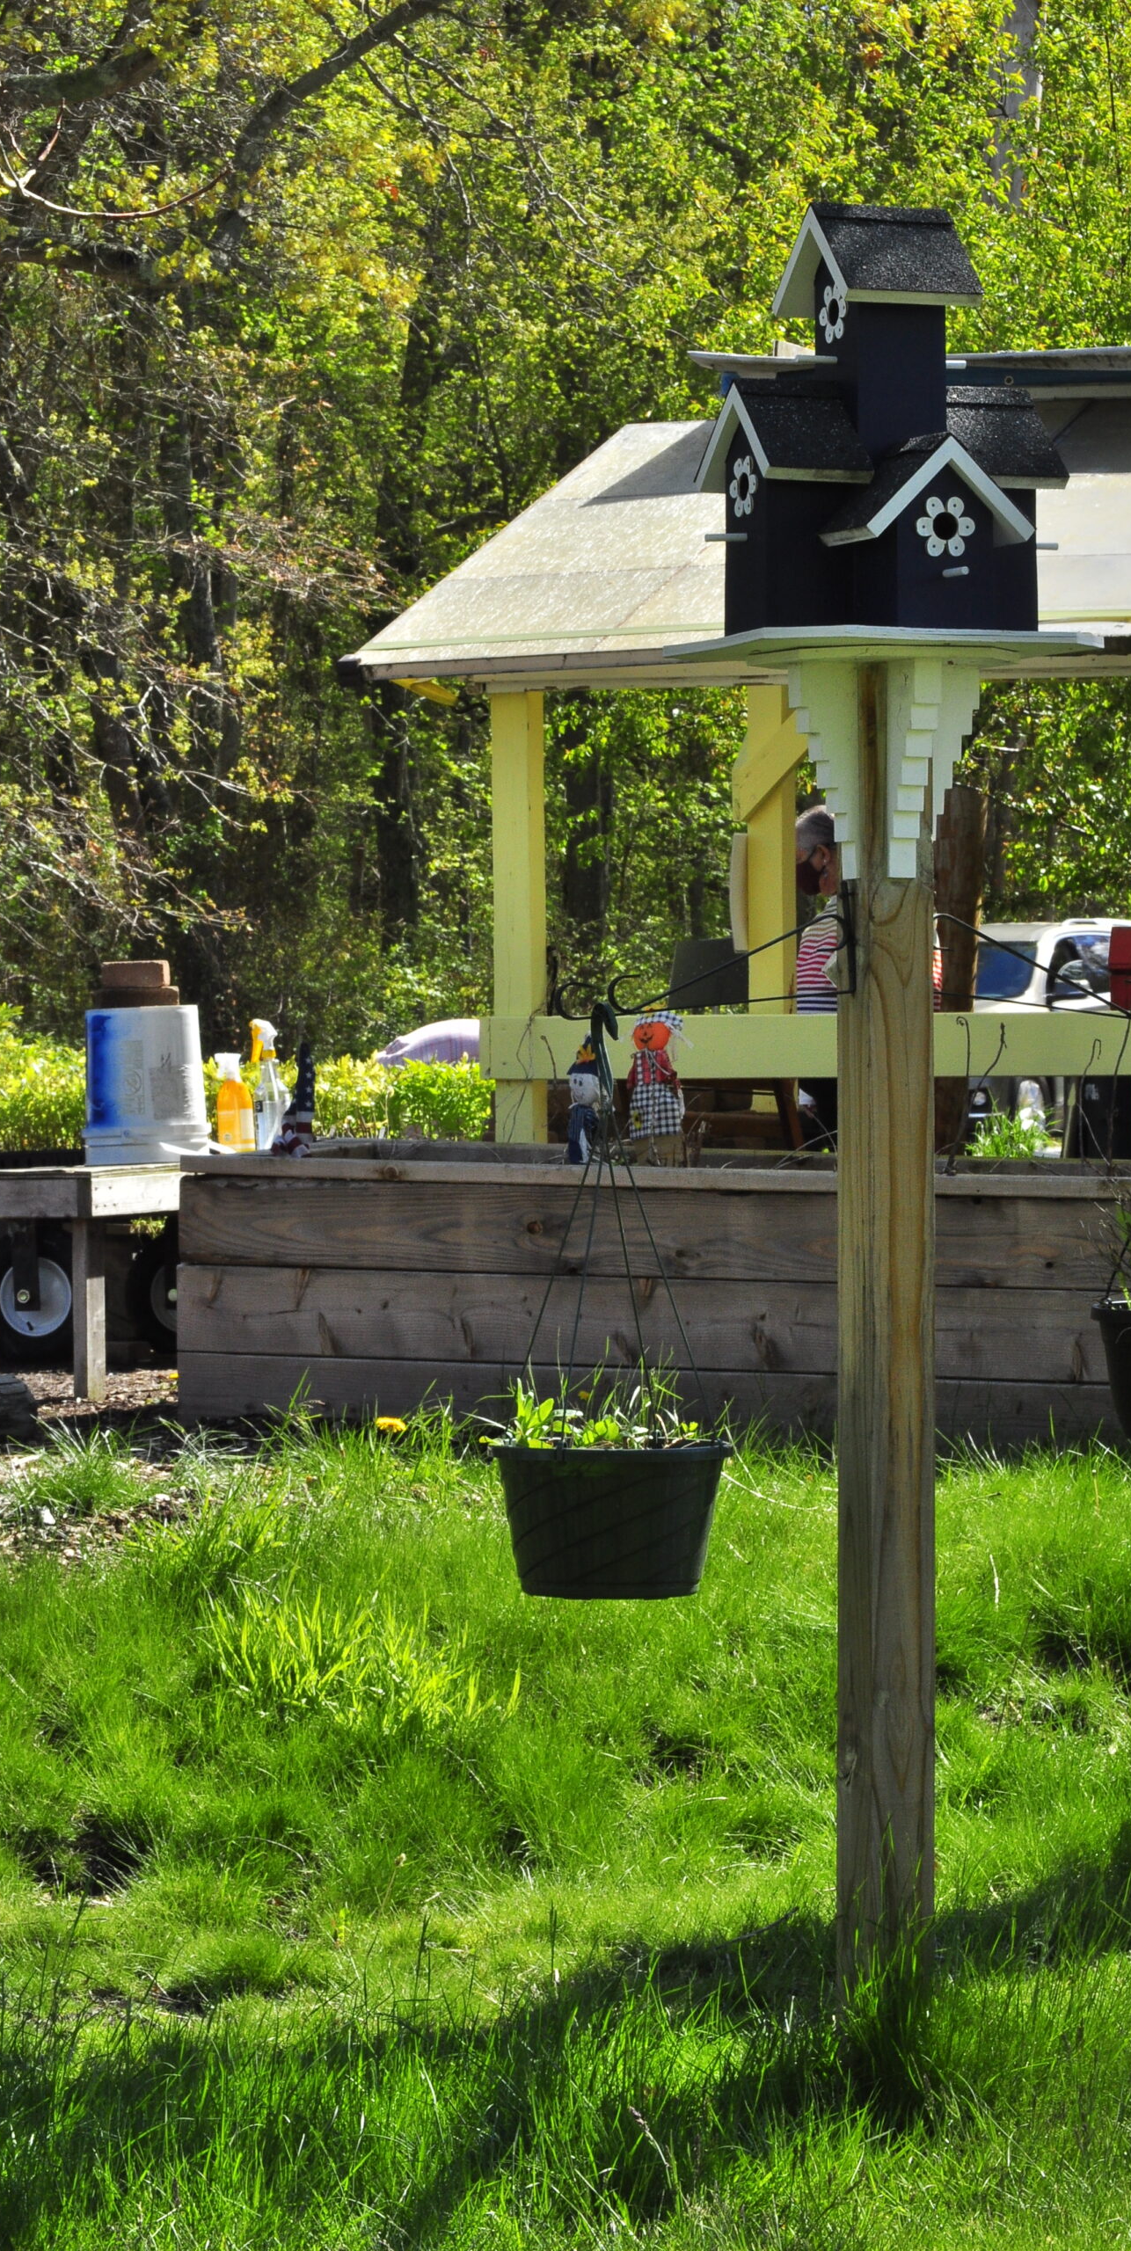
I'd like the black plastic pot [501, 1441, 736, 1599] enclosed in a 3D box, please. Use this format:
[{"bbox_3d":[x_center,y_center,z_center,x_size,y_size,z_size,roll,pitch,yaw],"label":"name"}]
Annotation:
[{"bbox_3d":[0.058,0.495,8.750,0.293,0.186,0.293,0,0,0],"label":"black plastic pot"}]

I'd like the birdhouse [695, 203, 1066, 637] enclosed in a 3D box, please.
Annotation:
[{"bbox_3d":[0.389,-0.865,8.600,0.450,0.530,0.410,0,1,-25],"label":"birdhouse"}]

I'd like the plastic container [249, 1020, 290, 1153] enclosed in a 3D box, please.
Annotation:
[{"bbox_3d":[-0.655,-0.088,15.500,0.090,0.286,0.080,0,0,-6],"label":"plastic container"}]

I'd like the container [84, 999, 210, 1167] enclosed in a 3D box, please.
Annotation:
[{"bbox_3d":[-0.943,-0.090,15.750,0.284,0.362,0.284,0,0,0],"label":"container"}]

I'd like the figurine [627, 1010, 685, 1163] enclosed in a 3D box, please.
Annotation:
[{"bbox_3d":[0.189,-0.081,14.600,0.115,0.320,0.070,0,0,12],"label":"figurine"}]

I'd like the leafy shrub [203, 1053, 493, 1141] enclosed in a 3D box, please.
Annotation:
[{"bbox_3d":[-0.550,-0.060,17.700,0.700,0.240,0.500,0,0,18],"label":"leafy shrub"}]

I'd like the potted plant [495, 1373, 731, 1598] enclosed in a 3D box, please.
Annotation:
[{"bbox_3d":[0.054,0.434,8.420,0.288,0.265,0.288,0,1,0],"label":"potted plant"}]

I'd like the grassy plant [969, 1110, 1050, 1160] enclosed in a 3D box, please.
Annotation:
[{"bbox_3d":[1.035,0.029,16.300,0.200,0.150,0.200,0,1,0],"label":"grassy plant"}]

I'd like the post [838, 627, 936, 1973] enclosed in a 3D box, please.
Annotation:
[{"bbox_3d":[0.394,0.264,8.580,0.089,1.670,0.089,0,1,-25],"label":"post"}]

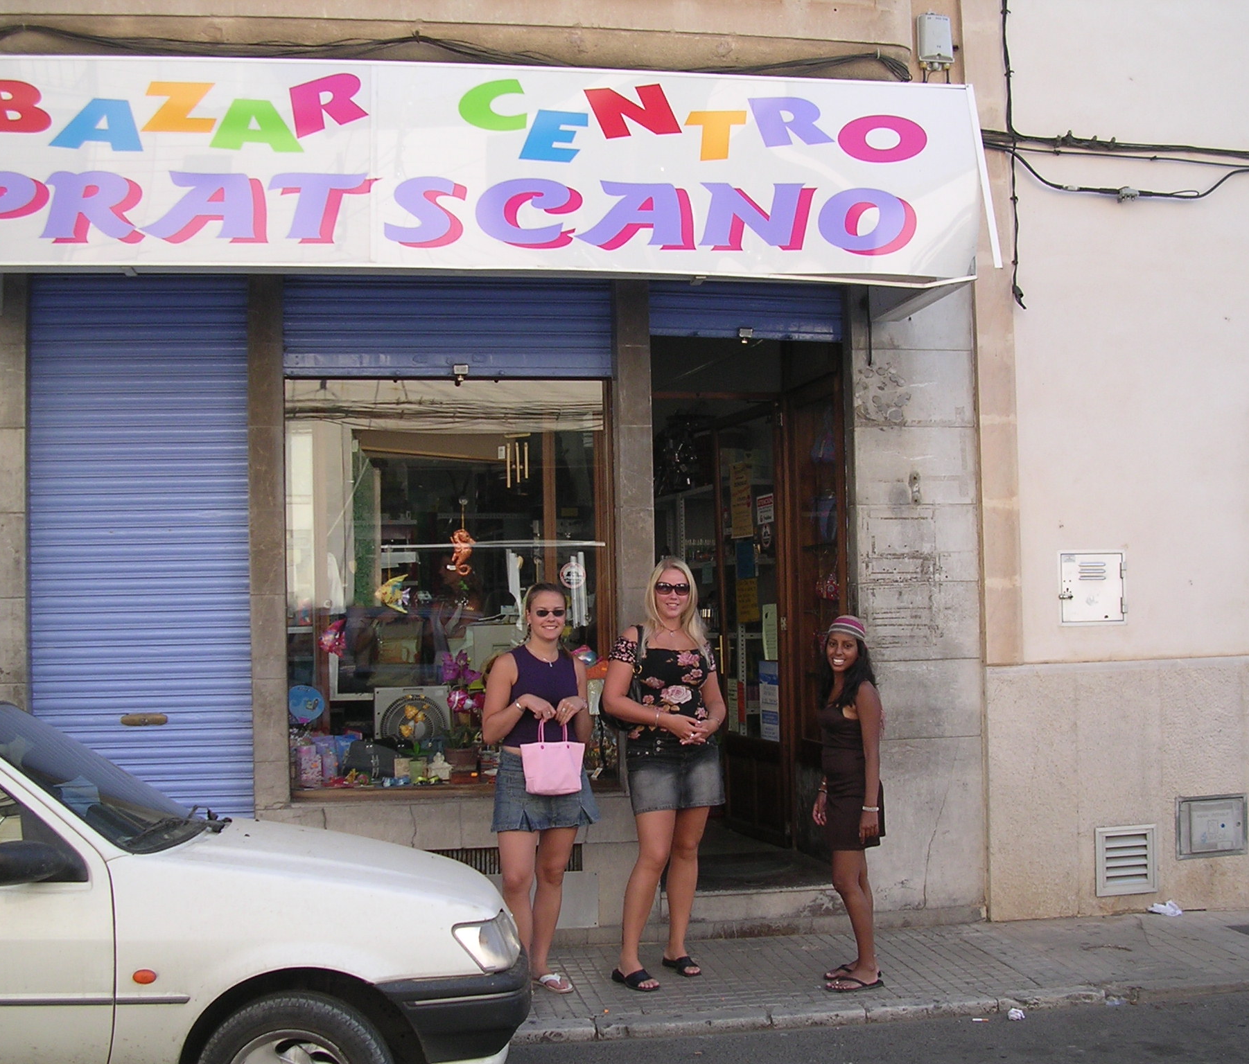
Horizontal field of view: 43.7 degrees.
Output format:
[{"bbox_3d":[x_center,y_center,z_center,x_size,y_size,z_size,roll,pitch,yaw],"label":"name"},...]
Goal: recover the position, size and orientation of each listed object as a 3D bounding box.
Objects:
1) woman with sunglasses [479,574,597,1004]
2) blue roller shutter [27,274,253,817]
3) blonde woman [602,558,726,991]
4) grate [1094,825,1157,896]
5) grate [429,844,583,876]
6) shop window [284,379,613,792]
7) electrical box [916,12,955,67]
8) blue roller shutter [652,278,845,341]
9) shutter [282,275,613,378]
[{"bbox_3d":[-0.349,1.040,6.413,0.450,1.655,0.380,-1,-2,-15],"label":"woman with sunglasses"},{"bbox_3d":[-2.121,0.187,6.869,0.934,2.772,0.060,-1,-2,-10],"label":"blue roller shutter"},{"bbox_3d":[0.162,0.984,6.372,0.475,1.745,0.420,-1,-2,-10],"label":"blonde woman"},{"bbox_3d":[2.378,1.559,7.408,0.311,0.323,0.040,-1,-2,-10],"label":"grate"},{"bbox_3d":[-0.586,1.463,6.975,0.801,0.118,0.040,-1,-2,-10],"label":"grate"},{"bbox_3d":[-0.791,0.247,7.135,1.488,1.884,0.100,-1,-2,-10],"label":"shop window"},{"bbox_3d":[1.467,-2.312,7.388,0.176,0.259,0.100,-1,-2,-10],"label":"electrical box"},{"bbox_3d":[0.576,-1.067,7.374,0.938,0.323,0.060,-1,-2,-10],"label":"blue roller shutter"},{"bbox_3d":[-0.795,-0.965,7.136,1.498,0.522,0.060,-1,-2,-10],"label":"shutter"}]

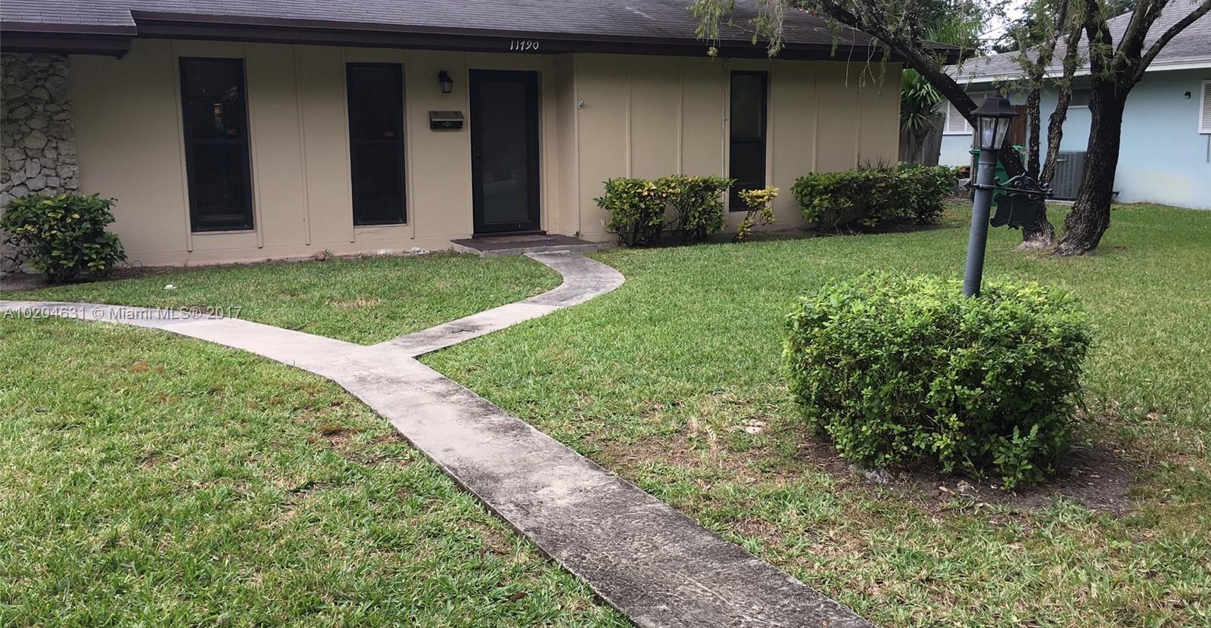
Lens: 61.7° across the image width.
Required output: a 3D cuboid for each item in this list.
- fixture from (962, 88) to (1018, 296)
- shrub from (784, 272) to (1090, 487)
[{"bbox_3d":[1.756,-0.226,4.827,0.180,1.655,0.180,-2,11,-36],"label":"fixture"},{"bbox_3d":[1.581,0.246,4.929,1.380,0.720,1.320,2,9,18],"label":"shrub"}]

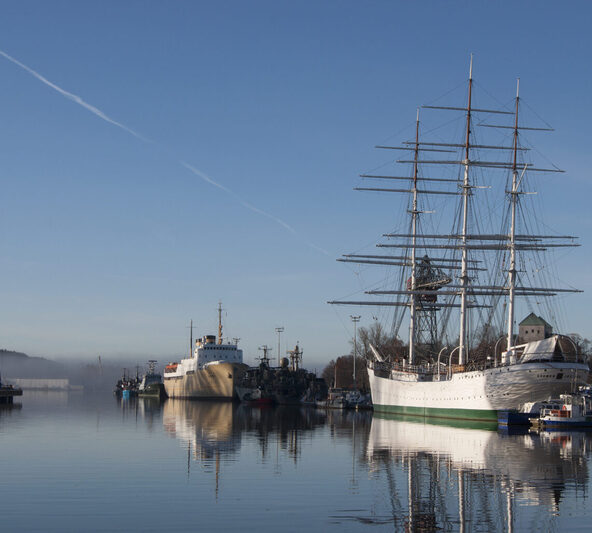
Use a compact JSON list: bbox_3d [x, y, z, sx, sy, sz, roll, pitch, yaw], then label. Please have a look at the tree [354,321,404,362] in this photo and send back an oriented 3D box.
[{"bbox_3d":[26.165,27.822,396.014,15.000,21.500,14.000,1,-5,0],"label":"tree"}]

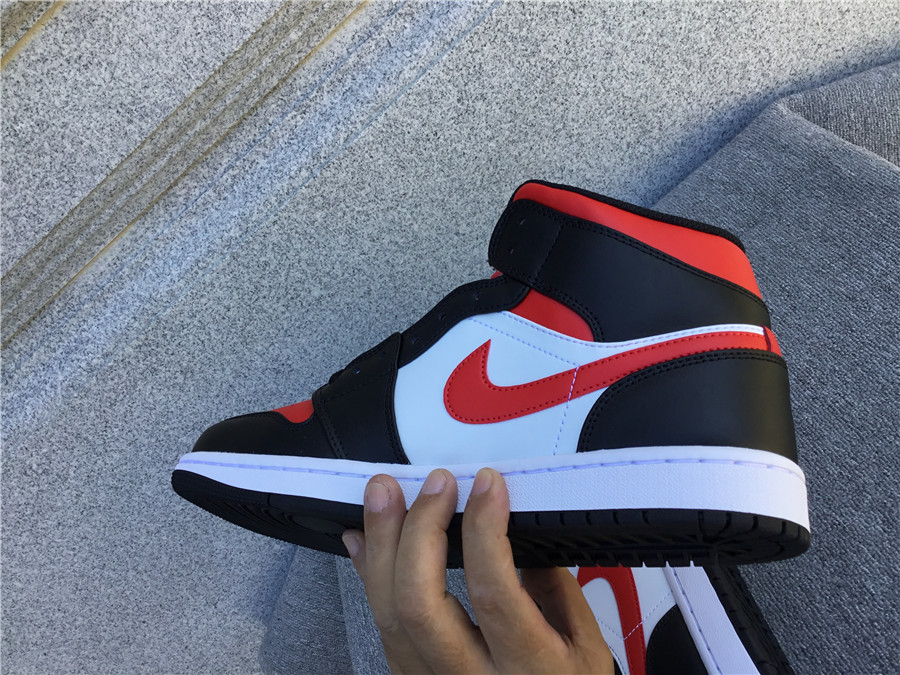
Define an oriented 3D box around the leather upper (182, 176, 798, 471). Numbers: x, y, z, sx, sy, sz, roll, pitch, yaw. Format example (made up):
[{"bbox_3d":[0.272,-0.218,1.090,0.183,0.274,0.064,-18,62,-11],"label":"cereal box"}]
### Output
[{"bbox_3d":[0.010,0.011,0.398,0.284,0.101,0.139,-5,61,20],"label":"leather upper"}]

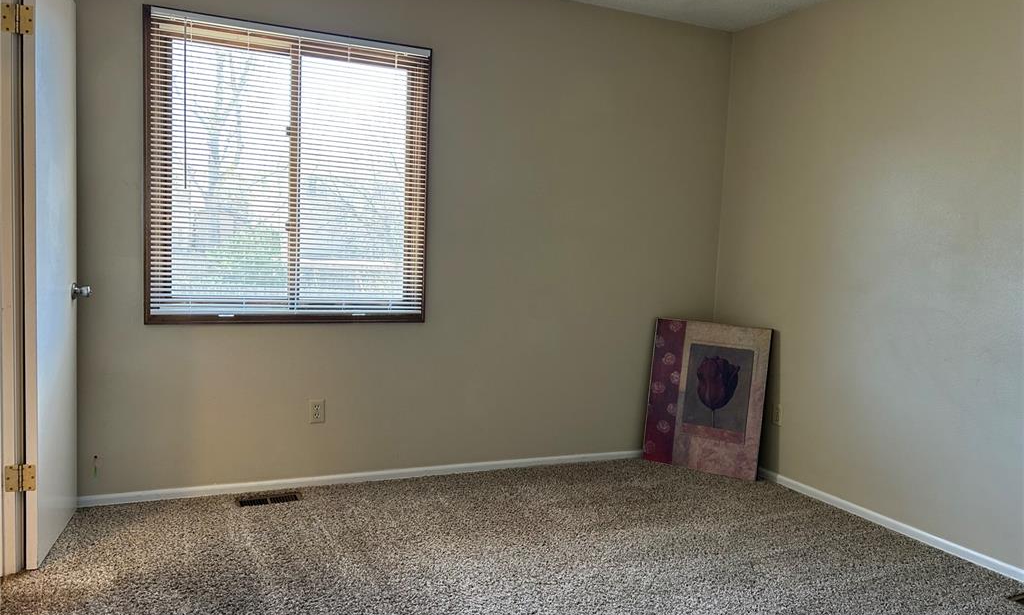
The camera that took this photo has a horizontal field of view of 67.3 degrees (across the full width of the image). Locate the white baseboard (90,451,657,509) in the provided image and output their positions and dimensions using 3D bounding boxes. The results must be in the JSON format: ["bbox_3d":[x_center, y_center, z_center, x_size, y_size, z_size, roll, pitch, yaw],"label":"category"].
[{"bbox_3d":[-0.423,0.823,3.831,3.240,0.050,0.013,0,5,-24],"label":"white baseboard"}]

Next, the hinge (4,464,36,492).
[{"bbox_3d":[-1.641,0.571,2.569,0.092,0.089,0.014,0,5,-24],"label":"hinge"}]

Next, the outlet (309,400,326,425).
[{"bbox_3d":[-0.908,0.486,3.590,0.071,0.115,0.009,0,5,-24],"label":"outlet"}]

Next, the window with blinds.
[{"bbox_3d":[-0.982,-0.584,3.486,1.237,1.314,0.090,0,5,-24],"label":"window with blinds"}]

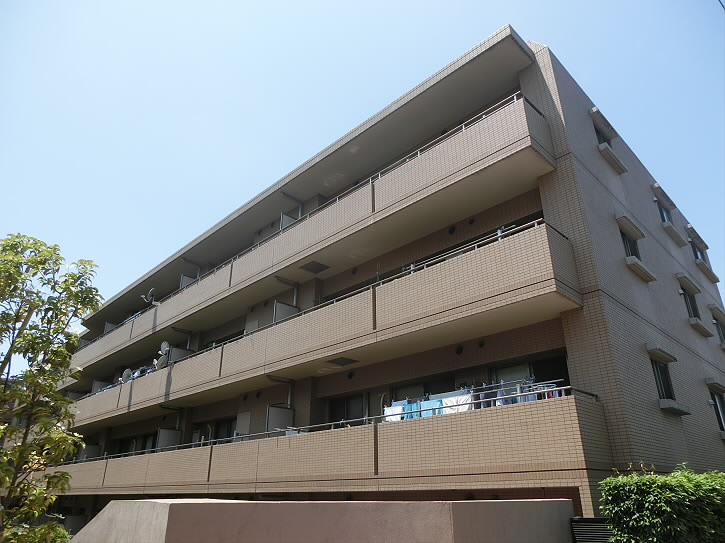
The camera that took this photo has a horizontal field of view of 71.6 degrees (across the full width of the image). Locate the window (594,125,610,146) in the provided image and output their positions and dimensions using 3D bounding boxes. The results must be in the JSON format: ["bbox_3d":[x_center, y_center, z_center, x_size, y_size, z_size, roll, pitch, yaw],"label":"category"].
[{"bbox_3d":[5.810,-3.144,12.168,1.120,0.920,0.150,23,-33,-40],"label":"window"}]

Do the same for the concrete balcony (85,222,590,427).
[{"bbox_3d":[-5.302,3.573,16.694,1.130,1.290,24.930,23,-33,-40],"label":"concrete balcony"}]

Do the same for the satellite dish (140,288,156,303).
[{"bbox_3d":[-8.621,0.969,20.287,0.420,0.550,0.470,-3,-25,7],"label":"satellite dish"}]

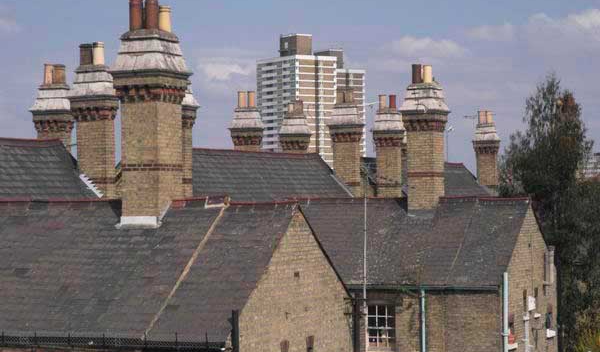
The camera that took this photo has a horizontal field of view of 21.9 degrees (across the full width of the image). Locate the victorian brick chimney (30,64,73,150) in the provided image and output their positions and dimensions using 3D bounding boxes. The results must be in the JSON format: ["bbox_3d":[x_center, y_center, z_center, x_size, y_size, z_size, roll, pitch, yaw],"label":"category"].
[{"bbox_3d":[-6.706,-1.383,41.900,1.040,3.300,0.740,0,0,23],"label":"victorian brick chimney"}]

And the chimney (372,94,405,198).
[{"bbox_3d":[3.237,-1.117,56.000,1.040,3.700,0.740,0,0,23],"label":"chimney"}]

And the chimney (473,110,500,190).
[{"bbox_3d":[8.135,-1.100,67.400,1.040,3.550,0.740,0,0,23],"label":"chimney"}]

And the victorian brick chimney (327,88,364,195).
[{"bbox_3d":[1.546,-1.134,51.600,1.040,3.600,0.740,0,0,23],"label":"victorian brick chimney"}]

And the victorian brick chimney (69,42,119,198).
[{"bbox_3d":[-4.816,-1.310,36.200,1.040,3.650,0.740,0,0,23],"label":"victorian brick chimney"}]

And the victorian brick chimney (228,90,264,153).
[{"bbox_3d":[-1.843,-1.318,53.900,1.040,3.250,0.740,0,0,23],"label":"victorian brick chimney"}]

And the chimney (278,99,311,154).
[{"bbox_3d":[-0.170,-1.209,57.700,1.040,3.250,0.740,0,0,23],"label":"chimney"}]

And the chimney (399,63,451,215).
[{"bbox_3d":[3.631,-1.096,44.700,1.050,4.250,1.260,0,0,23],"label":"chimney"}]

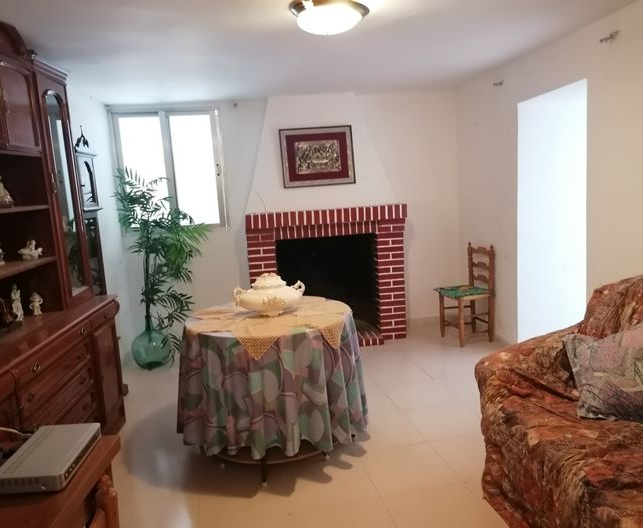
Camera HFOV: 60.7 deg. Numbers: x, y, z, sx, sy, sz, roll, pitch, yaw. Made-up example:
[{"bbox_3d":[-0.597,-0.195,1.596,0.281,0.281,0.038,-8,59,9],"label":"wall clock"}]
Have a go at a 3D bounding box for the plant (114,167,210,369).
[{"bbox_3d":[-1.303,0.028,4.617,0.760,1.650,0.660,-5,7,-9],"label":"plant"}]

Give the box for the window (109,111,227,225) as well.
[{"bbox_3d":[-1.352,-0.845,4.887,0.950,1.020,0.090,-5,7,-9],"label":"window"}]

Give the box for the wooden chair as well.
[{"bbox_3d":[1.270,0.252,4.817,0.410,0.850,0.410,-5,7,-14],"label":"wooden chair"}]

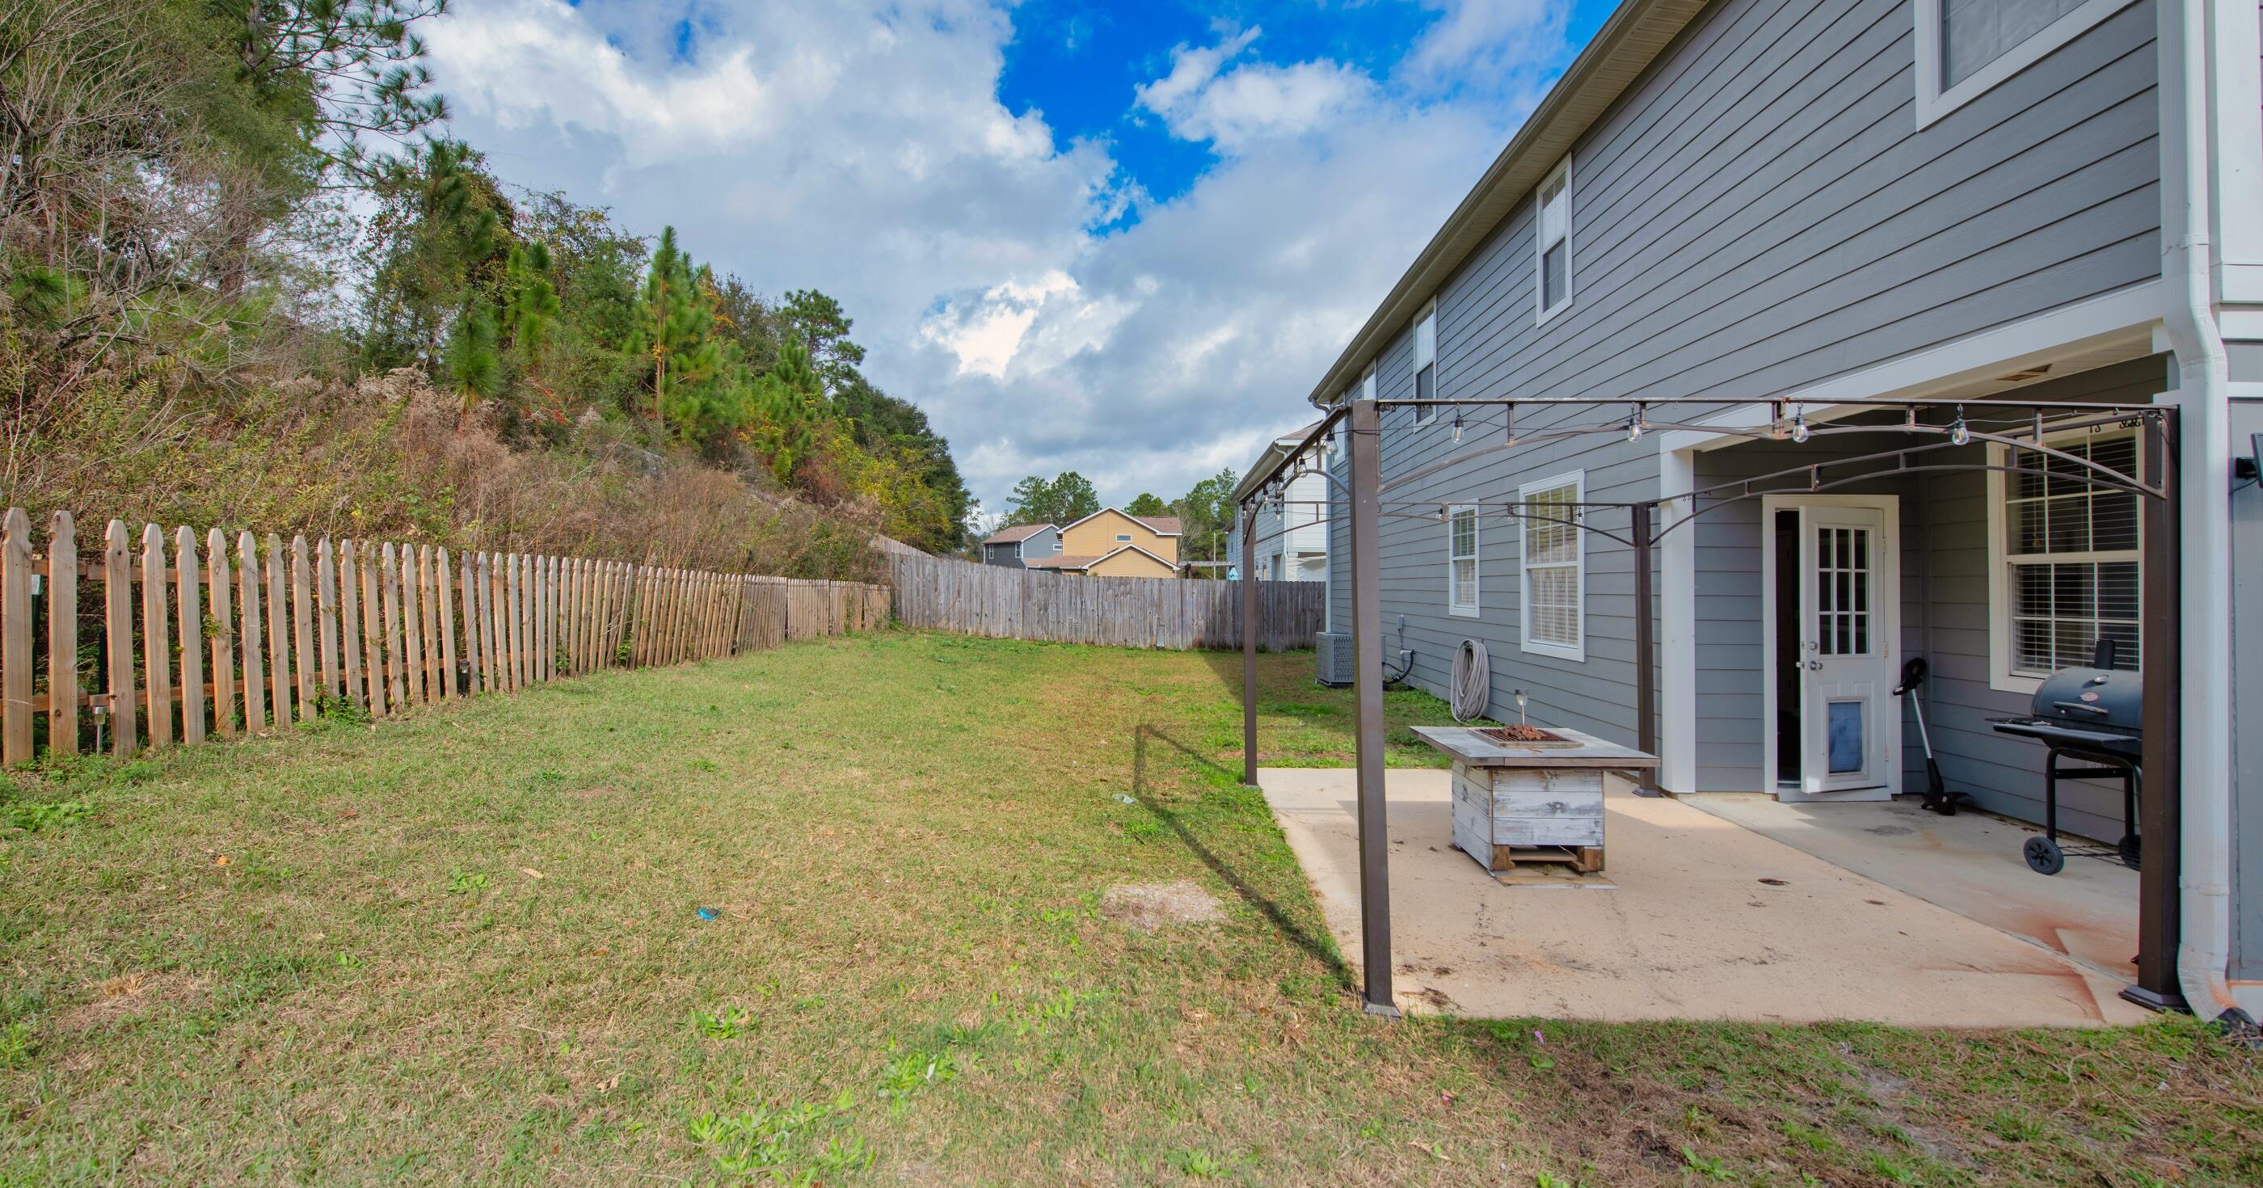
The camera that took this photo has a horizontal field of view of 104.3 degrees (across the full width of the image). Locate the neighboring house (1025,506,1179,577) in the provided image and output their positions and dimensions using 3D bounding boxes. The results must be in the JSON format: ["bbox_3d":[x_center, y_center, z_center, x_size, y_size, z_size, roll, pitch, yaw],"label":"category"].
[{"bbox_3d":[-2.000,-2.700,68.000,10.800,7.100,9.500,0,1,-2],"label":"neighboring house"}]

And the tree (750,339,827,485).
[{"bbox_3d":[-9.600,-5.100,24.600,2.000,4.100,2.000,0,1,0],"label":"tree"}]

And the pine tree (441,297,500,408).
[{"bbox_3d":[-11.300,-4.100,15.000,0.900,1.950,0.900,0,1,0],"label":"pine tree"}]

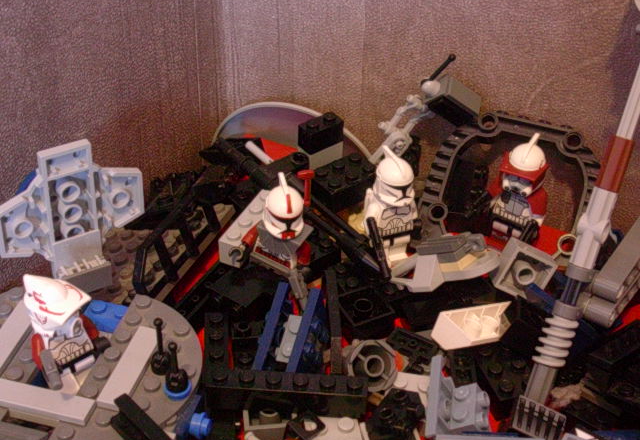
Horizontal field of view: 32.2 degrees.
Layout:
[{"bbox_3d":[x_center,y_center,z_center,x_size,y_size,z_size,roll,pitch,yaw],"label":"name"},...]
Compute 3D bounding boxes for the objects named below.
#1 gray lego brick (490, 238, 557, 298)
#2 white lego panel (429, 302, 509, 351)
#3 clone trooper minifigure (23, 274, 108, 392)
[{"bbox_3d":[0.070,0.017,0.383,0.016,0.016,0.011,25,16,-10],"label":"gray lego brick"},{"bbox_3d":[0.047,0.033,0.348,0.024,0.009,0.013,-9,40,-12],"label":"white lego panel"},{"bbox_3d":[-0.073,0.033,0.317,0.016,0.040,0.024,21,41,41],"label":"clone trooper minifigure"}]

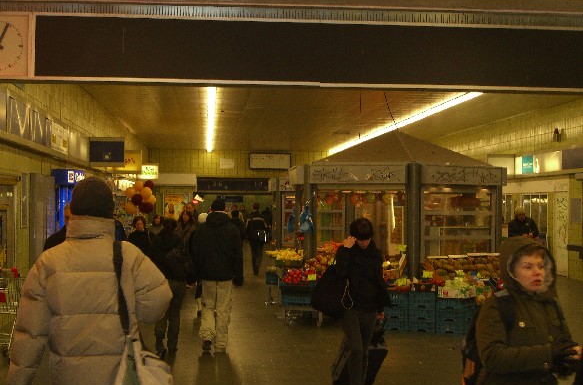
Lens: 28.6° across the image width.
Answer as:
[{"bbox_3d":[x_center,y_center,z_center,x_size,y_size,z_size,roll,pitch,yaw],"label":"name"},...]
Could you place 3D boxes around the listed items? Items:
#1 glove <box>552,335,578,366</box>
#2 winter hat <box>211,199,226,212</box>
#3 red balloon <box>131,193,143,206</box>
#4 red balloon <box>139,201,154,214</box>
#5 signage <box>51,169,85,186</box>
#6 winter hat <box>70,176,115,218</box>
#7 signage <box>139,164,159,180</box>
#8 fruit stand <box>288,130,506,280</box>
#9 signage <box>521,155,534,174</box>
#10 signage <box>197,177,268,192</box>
[{"bbox_3d":[1.175,0.680,4.900,0.130,0.120,0.095,0,-1,30],"label":"glove"},{"bbox_3d":[-0.854,0.152,13.400,0.195,0.165,0.235,1,-1,-4],"label":"winter hat"},{"bbox_3d":[-3.171,0.154,23.500,0.240,0.260,0.240,1,-1,-4],"label":"red balloon"},{"bbox_3d":[-2.976,0.318,23.500,0.290,0.260,0.260,1,-1,-4],"label":"red balloon"},{"bbox_3d":[-4.392,-0.295,22.500,0.660,0.320,0.200,1,-1,-4],"label":"signage"},{"bbox_3d":[-0.895,0.022,5.150,0.200,0.185,0.235,1,-1,-4],"label":"winter hat"},{"bbox_3d":[-4.943,-0.699,40.000,0.630,0.540,0.180,1,-1,-4],"label":"signage"},{"bbox_3d":[1.664,0.463,18.698,3.400,2.950,3.600,1,-1,-4],"label":"fruit stand"},{"bbox_3d":[6.501,-0.762,31.500,0.120,0.540,1.150,1,-1,-4],"label":"signage"},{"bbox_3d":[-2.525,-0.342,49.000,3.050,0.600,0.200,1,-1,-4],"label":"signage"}]

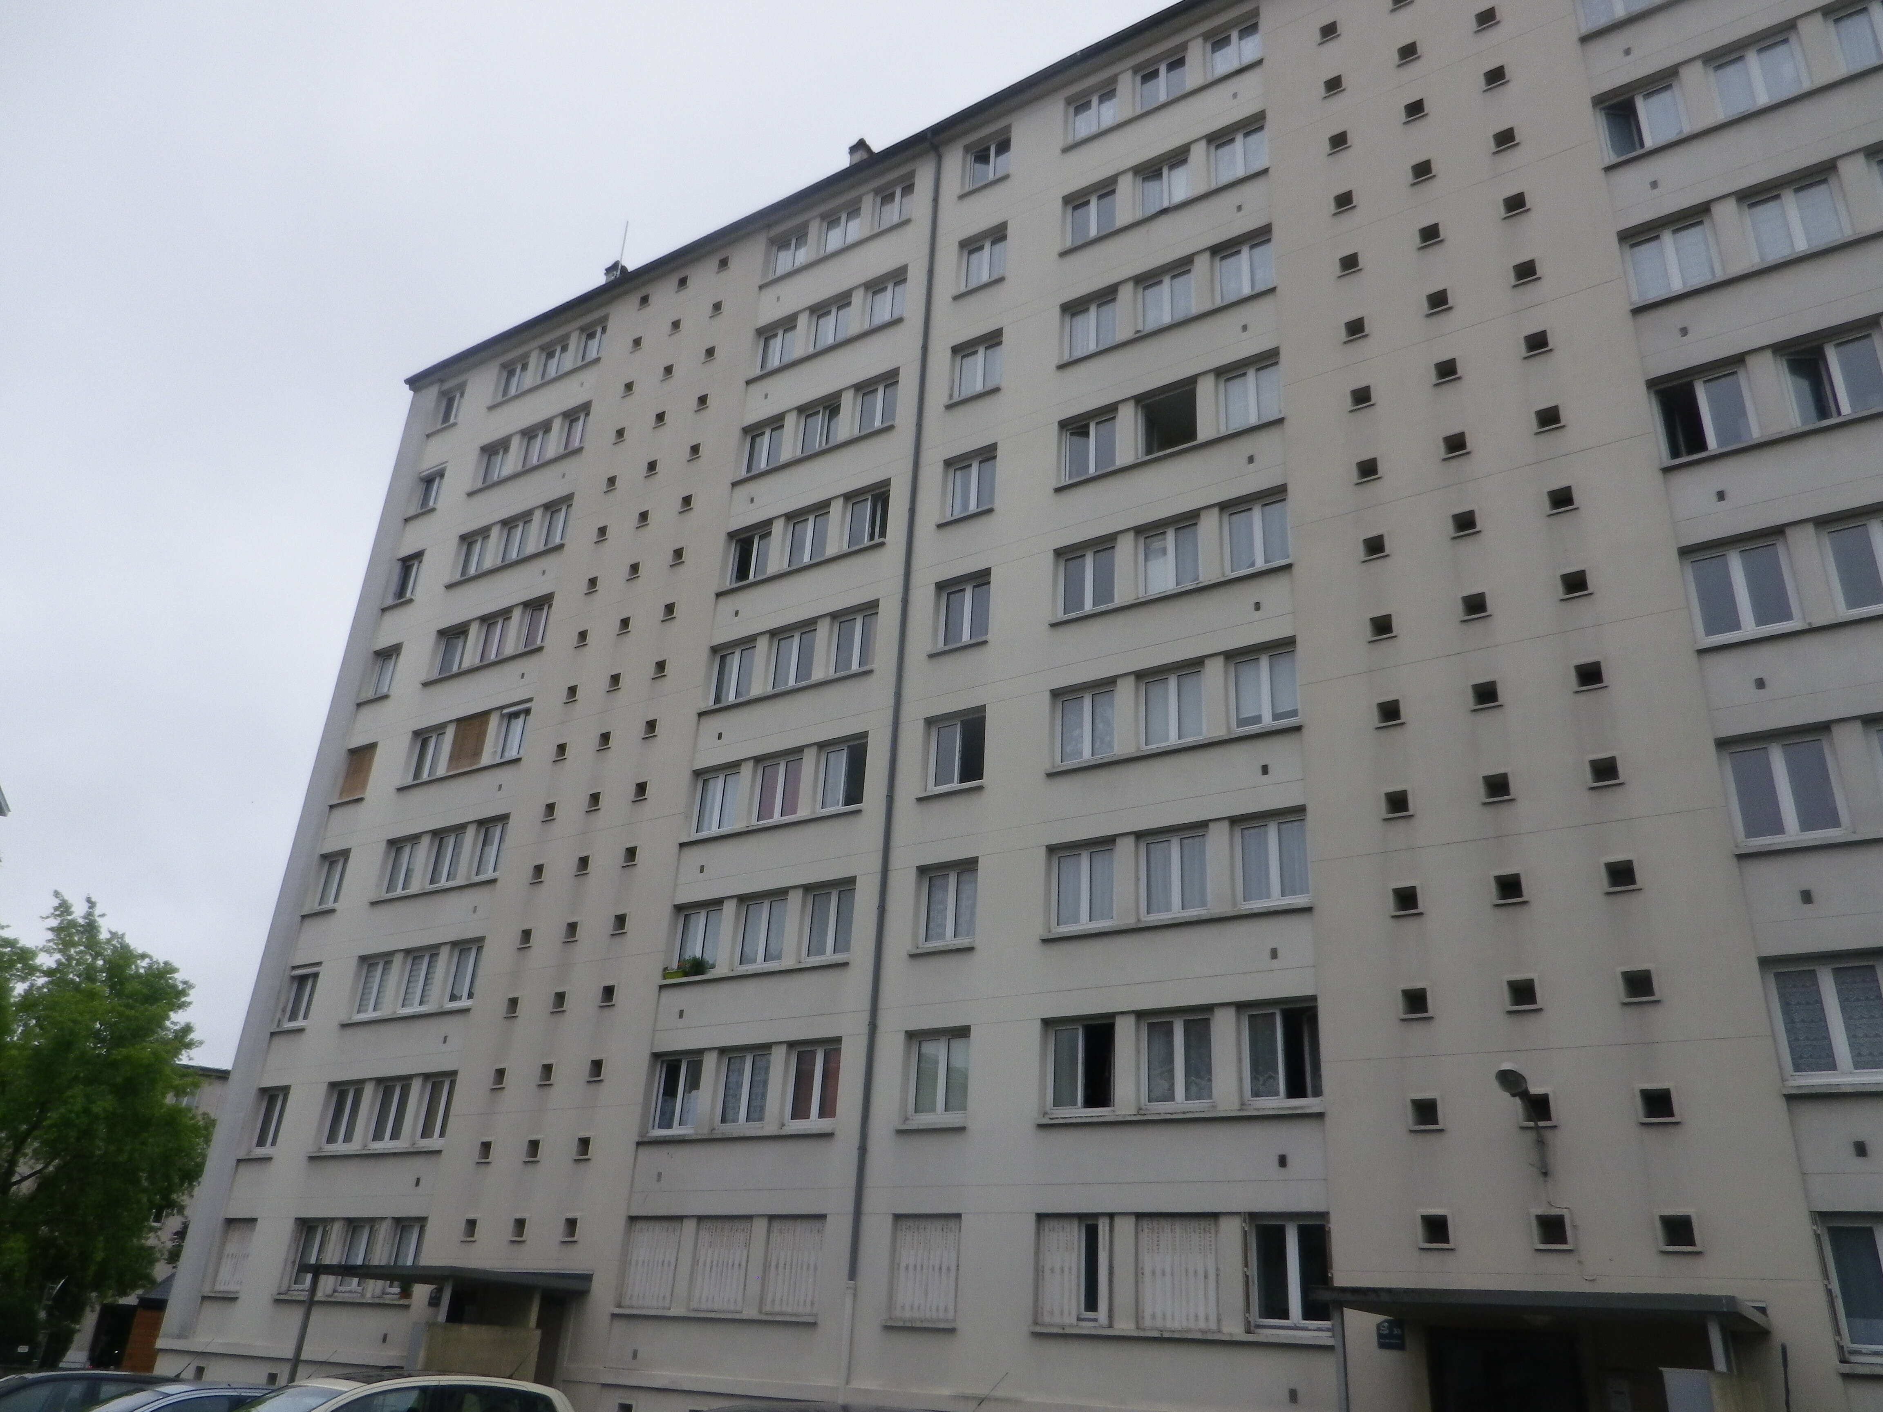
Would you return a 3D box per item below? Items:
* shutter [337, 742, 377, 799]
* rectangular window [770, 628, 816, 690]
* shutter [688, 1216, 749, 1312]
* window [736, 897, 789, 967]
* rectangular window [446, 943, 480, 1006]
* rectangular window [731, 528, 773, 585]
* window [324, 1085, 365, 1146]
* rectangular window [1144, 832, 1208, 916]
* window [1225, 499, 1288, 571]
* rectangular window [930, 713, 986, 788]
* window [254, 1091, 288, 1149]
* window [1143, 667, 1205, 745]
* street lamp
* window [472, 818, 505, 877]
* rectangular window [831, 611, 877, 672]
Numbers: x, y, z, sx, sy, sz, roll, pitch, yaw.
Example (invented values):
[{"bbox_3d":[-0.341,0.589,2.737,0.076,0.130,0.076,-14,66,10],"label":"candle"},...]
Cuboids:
[{"bbox_3d":[-14.171,1.628,33.164,1.194,1.287,0.080,-13,-30,31],"label":"shutter"},{"bbox_3d":[-2.769,-0.937,26.347,1.167,1.251,0.120,-13,-30,31],"label":"rectangular window"},{"bbox_3d":[-3.499,8.919,21.765,1.170,1.360,0.090,-13,-30,31],"label":"shutter"},{"bbox_3d":[-3.194,4.026,24.472,1.130,1.240,0.120,-13,-29,31],"label":"window"},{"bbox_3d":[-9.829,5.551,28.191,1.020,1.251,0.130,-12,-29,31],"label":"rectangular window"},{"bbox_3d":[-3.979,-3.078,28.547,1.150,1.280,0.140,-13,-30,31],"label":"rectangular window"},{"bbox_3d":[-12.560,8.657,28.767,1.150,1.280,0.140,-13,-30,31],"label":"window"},{"bbox_3d":[3.475,2.490,19.949,1.130,1.320,0.120,-13,-30,31],"label":"rectangular window"},{"bbox_3d":[5.027,-2.702,21.569,1.108,1.289,0.140,-13,-30,31],"label":"window"},{"bbox_3d":[0.307,0.788,23.547,1.130,1.240,0.120,-13,-29,31],"label":"rectangular window"},{"bbox_3d":[-14.640,9.082,29.876,1.108,1.289,0.140,-13,-30,31],"label":"window"},{"bbox_3d":[3.630,0.035,21.163,1.108,1.289,0.140,-13,-30,31],"label":"window"},{"bbox_3d":[6.586,4.672,15.304,0.400,1.080,1.420,-13,-30,31],"label":"street lamp"},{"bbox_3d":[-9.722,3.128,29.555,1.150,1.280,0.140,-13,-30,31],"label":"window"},{"bbox_3d":[-1.551,-1.171,25.563,1.130,1.320,0.120,-13,-30,31],"label":"rectangular window"}]

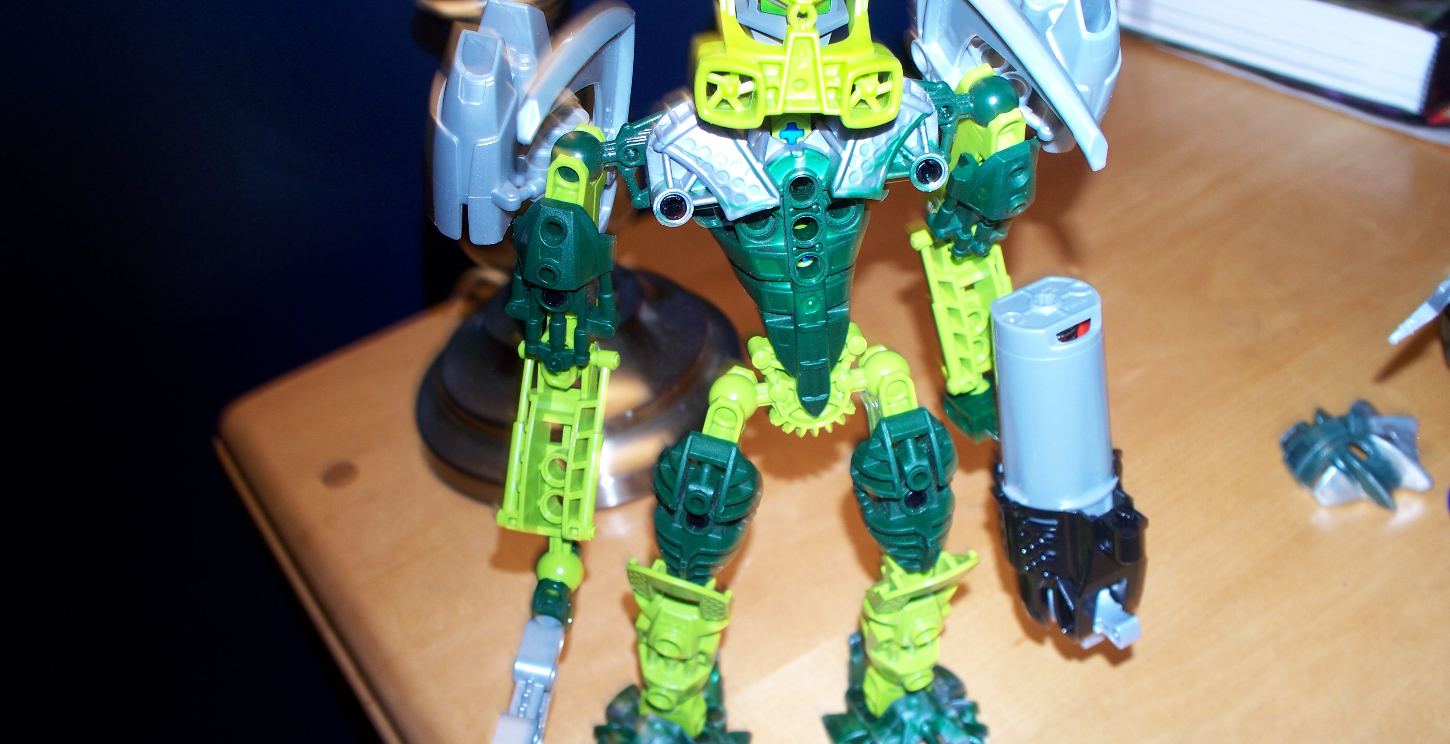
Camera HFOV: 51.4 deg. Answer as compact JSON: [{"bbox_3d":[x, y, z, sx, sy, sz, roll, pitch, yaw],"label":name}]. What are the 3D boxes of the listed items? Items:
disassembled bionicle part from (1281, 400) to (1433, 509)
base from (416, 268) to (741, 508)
[{"bbox_3d":[0.193,0.023,0.456,0.044,0.018,0.037,-27,44,-22],"label":"disassembled bionicle part"},{"bbox_3d":[-0.051,-0.010,0.510,0.114,0.049,0.114,-8,40,0],"label":"base"}]

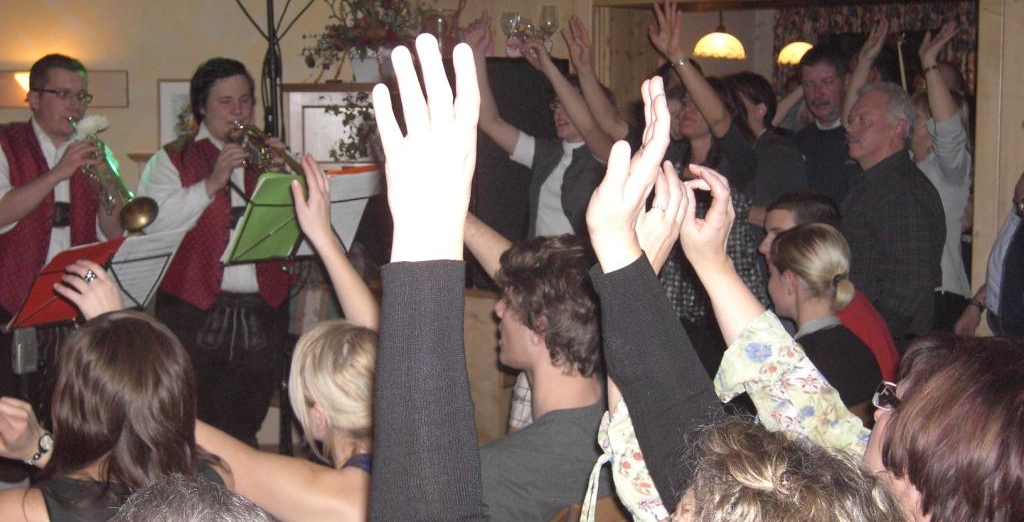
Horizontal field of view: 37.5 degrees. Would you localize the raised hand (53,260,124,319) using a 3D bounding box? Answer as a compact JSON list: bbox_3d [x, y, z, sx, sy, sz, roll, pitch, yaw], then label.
[{"bbox_3d":[-0.686,0.050,2.450,0.110,0.100,0.090,-4,8,-30],"label":"raised hand"}]

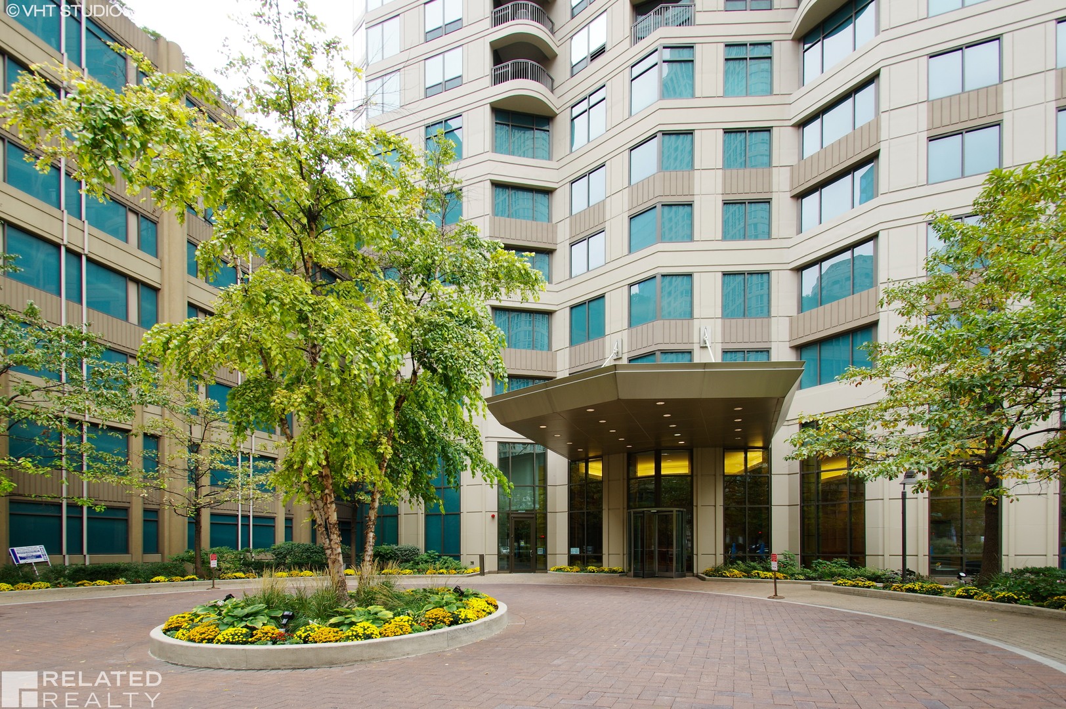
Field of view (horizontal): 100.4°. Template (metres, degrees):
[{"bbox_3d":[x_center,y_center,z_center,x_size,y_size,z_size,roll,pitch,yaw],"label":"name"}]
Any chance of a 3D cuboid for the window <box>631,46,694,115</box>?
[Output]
[{"bbox_3d":[5.498,-11.779,18.935,2.597,2.264,0.559,-1,-4,19],"label":"window"}]

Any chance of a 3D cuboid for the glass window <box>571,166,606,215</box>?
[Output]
[{"bbox_3d":[2.462,-7.281,19.773,1.770,1.462,0.150,0,0,36],"label":"glass window"}]

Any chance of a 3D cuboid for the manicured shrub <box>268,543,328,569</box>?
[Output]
[{"bbox_3d":[-8.042,6.841,15.066,1.985,1.018,1.425,2,-3,-45],"label":"manicured shrub"}]

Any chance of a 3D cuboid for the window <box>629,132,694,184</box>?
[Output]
[{"bbox_3d":[5.421,-8.349,18.702,2.583,1.615,0.548,-1,-4,19],"label":"window"}]

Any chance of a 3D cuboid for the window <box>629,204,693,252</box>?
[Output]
[{"bbox_3d":[5.157,-5.159,18.031,2.495,1.620,0.499,0,0,19],"label":"window"}]

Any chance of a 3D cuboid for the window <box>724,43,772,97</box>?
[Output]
[{"bbox_3d":[8.623,-11.405,17.821,1.859,2.128,0.150,0,0,2],"label":"window"}]

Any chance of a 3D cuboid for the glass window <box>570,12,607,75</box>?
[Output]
[{"bbox_3d":[2.487,-13.749,19.755,1.788,1.795,0.150,0,0,36],"label":"glass window"}]

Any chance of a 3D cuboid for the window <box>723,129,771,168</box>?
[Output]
[{"bbox_3d":[8.598,-8.238,17.822,1.876,1.552,0.150,0,0,2],"label":"window"}]

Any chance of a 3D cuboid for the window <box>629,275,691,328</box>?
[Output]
[{"bbox_3d":[4.958,-2.107,17.286,2.464,1.883,0.509,-1,-2,19],"label":"window"}]

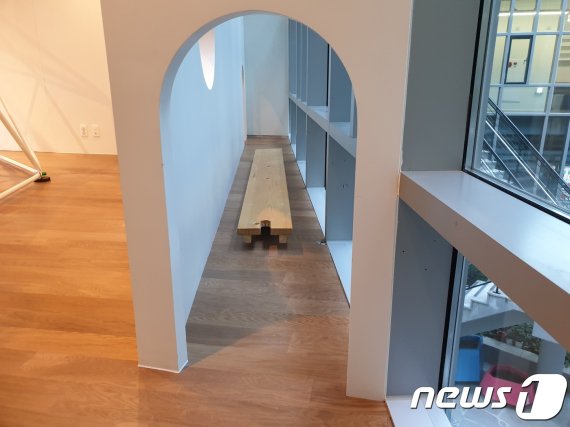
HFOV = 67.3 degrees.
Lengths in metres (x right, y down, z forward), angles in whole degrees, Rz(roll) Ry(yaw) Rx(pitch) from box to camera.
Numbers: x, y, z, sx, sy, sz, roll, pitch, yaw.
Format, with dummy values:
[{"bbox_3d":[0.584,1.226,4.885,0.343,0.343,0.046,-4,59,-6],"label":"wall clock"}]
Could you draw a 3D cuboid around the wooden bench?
[{"bbox_3d":[-0.175,-0.355,4.497,0.364,0.113,3.490,-1,17,-1],"label":"wooden bench"}]

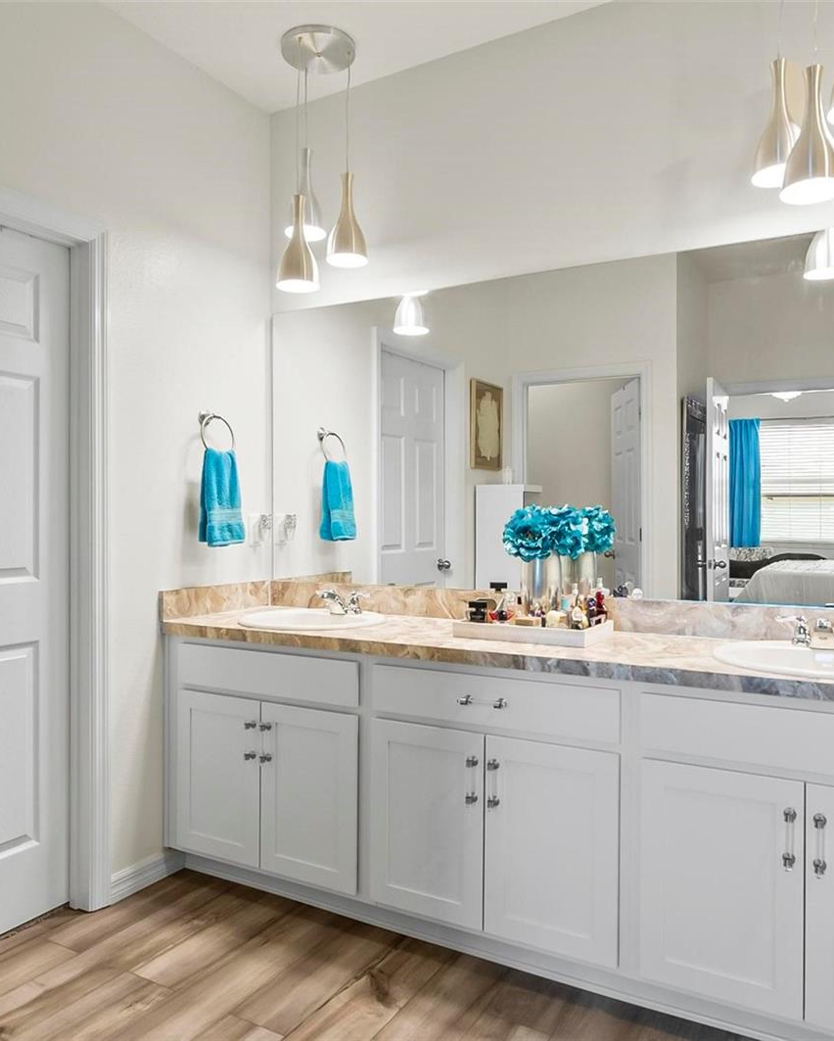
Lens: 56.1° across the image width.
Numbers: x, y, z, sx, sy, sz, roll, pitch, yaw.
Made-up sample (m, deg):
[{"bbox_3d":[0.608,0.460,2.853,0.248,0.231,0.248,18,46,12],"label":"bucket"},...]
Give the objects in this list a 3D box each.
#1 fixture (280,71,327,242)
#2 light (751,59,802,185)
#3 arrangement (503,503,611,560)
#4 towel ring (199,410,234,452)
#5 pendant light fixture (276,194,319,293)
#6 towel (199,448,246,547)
[{"bbox_3d":[-0.381,-1.275,2.690,0.145,0.570,0.145,0,0,0],"label":"fixture"},{"bbox_3d":[0.915,-1.012,1.970,0.142,0.295,0.142,0,0,30],"label":"light"},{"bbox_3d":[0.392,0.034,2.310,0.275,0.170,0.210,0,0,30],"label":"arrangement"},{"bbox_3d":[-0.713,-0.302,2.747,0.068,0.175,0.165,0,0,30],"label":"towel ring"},{"bbox_3d":[-0.385,-0.906,2.535,0.143,0.298,0.143,0,0,0],"label":"pendant light fixture"},{"bbox_3d":[-0.684,-0.081,2.728,0.085,0.338,0.185,0,0,30],"label":"towel"}]

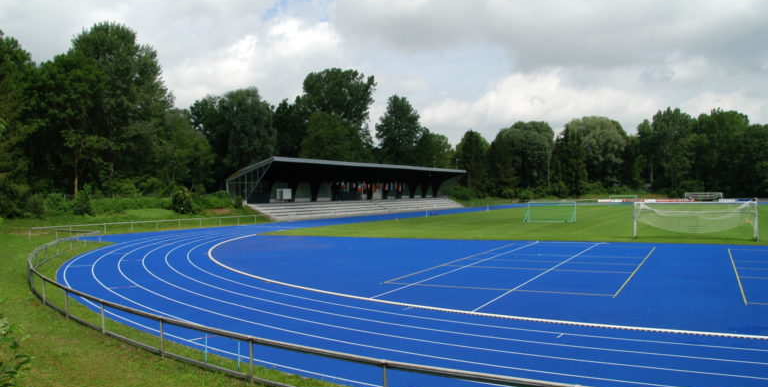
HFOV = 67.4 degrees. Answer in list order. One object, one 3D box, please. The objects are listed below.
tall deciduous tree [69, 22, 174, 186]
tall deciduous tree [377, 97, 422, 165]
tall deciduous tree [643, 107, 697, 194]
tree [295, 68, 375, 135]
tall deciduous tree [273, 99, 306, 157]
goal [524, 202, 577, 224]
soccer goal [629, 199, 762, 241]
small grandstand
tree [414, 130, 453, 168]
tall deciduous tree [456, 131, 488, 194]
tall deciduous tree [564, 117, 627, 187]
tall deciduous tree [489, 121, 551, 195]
[{"bbox_3d":[-36.500,-11.400,80.000,14.700,24.800,14.000,0,0,0],"label":"tall deciduous tree"},{"bbox_3d":[3.550,-10.100,132.000,10.600,25.200,10.500,0,0,0],"label":"tall deciduous tree"},{"bbox_3d":[83.120,-11.900,167.000,15.700,26.700,14.100,0,0,0],"label":"tall deciduous tree"},{"bbox_3d":[-9.900,-11.400,115.000,16.000,27.200,15.000,0,0,0],"label":"tree"},{"bbox_3d":[-19.170,-8.370,112.000,9.000,20.200,9.000,0,0,0],"label":"tall deciduous tree"},{"bbox_3d":[17.550,1.960,60.800,5.150,2.050,1.600,0,0,32],"label":"goal"},{"bbox_3d":[21.100,1.870,39.400,7.500,2.500,1.600,0,0,30],"label":"soccer goal"},{"bbox_3d":[-1.500,-0.750,101.500,7.800,8.100,63.500,0,0,30],"label":"small grandstand"},{"bbox_3d":[12.200,-6.900,145.000,10.000,19.000,10.000,0,0,0],"label":"tree"},{"bbox_3d":[21.590,-6.910,142.000,8.900,17.300,8.400,0,0,0],"label":"tall deciduous tree"},{"bbox_3d":[61.950,-10.640,169.000,19.100,23.900,17.200,0,0,0],"label":"tall deciduous tree"},{"bbox_3d":[38.080,-9.450,160.000,18.100,21.700,16.300,0,0,0],"label":"tall deciduous tree"}]

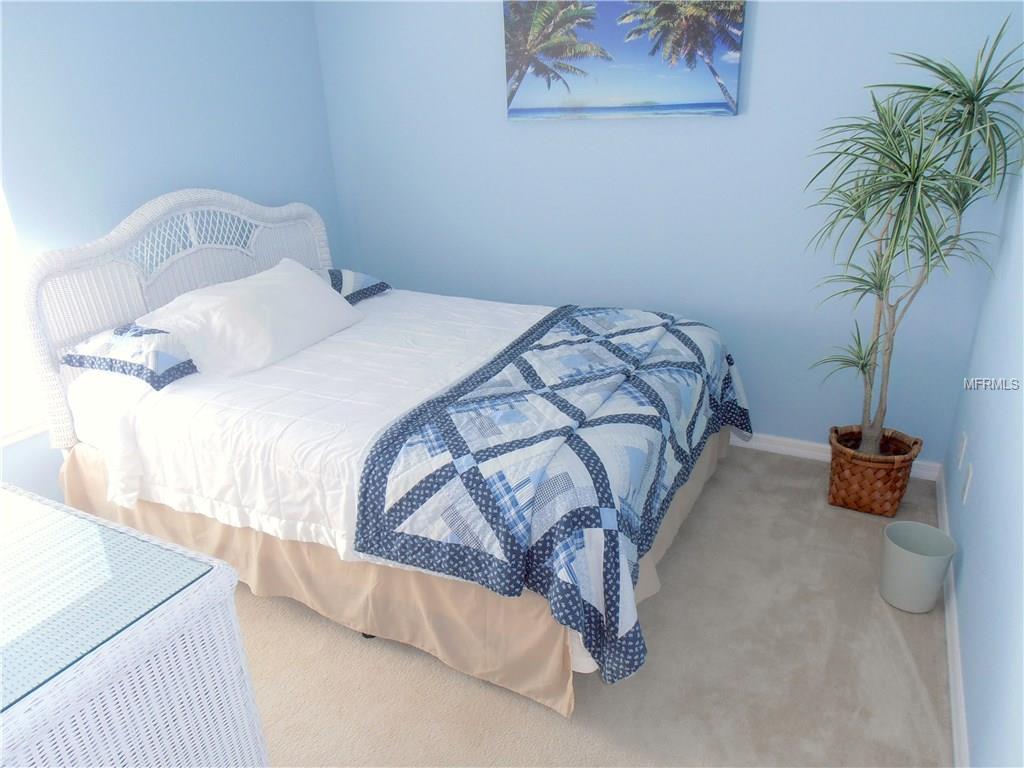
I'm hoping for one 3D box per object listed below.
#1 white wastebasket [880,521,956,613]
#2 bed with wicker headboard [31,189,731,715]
[{"bbox_3d":[1.260,0.578,2.231,0.194,0.222,0.194,9,24,26],"label":"white wastebasket"},{"bbox_3d":[-0.394,-0.107,2.761,2.151,1.231,1.642,9,24,26],"label":"bed with wicker headboard"}]

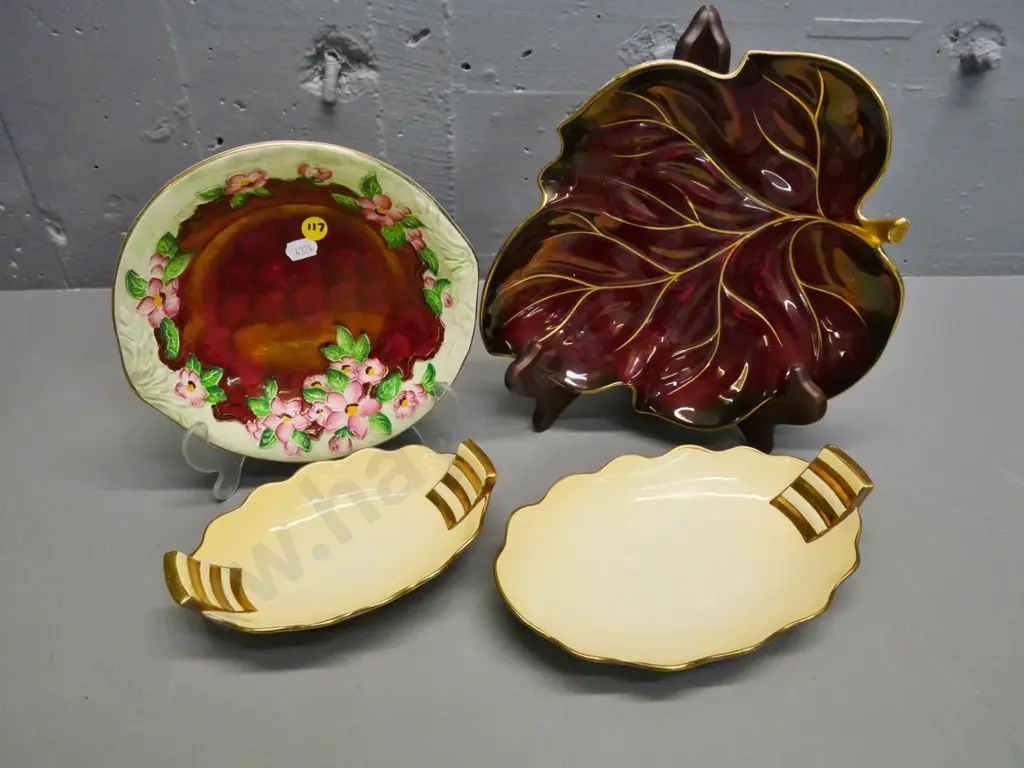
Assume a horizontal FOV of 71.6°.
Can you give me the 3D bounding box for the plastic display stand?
[{"bbox_3d":[-0.145,-0.023,0.514,0.187,0.150,0.140,-11,38,-16],"label":"plastic display stand"}]

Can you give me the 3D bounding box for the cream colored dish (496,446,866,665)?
[{"bbox_3d":[0.118,0.108,0.478,0.266,0.065,0.171,-13,39,-18],"label":"cream colored dish"}]

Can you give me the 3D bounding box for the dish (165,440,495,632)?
[{"bbox_3d":[-0.100,0.096,0.437,0.194,0.049,0.134,-19,40,-25],"label":"dish"}]

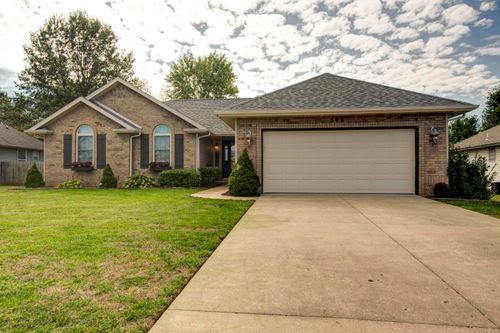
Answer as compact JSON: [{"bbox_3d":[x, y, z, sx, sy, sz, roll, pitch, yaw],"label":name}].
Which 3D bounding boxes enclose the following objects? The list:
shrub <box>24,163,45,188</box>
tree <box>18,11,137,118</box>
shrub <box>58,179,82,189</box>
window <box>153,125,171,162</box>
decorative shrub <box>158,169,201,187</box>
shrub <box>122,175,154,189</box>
[{"bbox_3d":[-9.821,0.393,15.255,0.820,1.170,0.820,0,-1,8],"label":"shrub"},{"bbox_3d":[-15.477,-6.454,29.863,10.218,15.186,10.218,0,-1,8],"label":"tree"},{"bbox_3d":[-7.946,0.753,14.750,0.880,0.410,0.620,0,-1,8],"label":"shrub"},{"bbox_3d":[-4.113,-0.996,15.660,0.880,1.940,0.140,0,-1,8],"label":"window"},{"bbox_3d":[-2.983,0.499,14.100,1.680,0.750,0.850,0,-1,8],"label":"decorative shrub"},{"bbox_3d":[-4.887,0.656,14.613,1.330,0.600,1.000,0,-1,8],"label":"shrub"}]

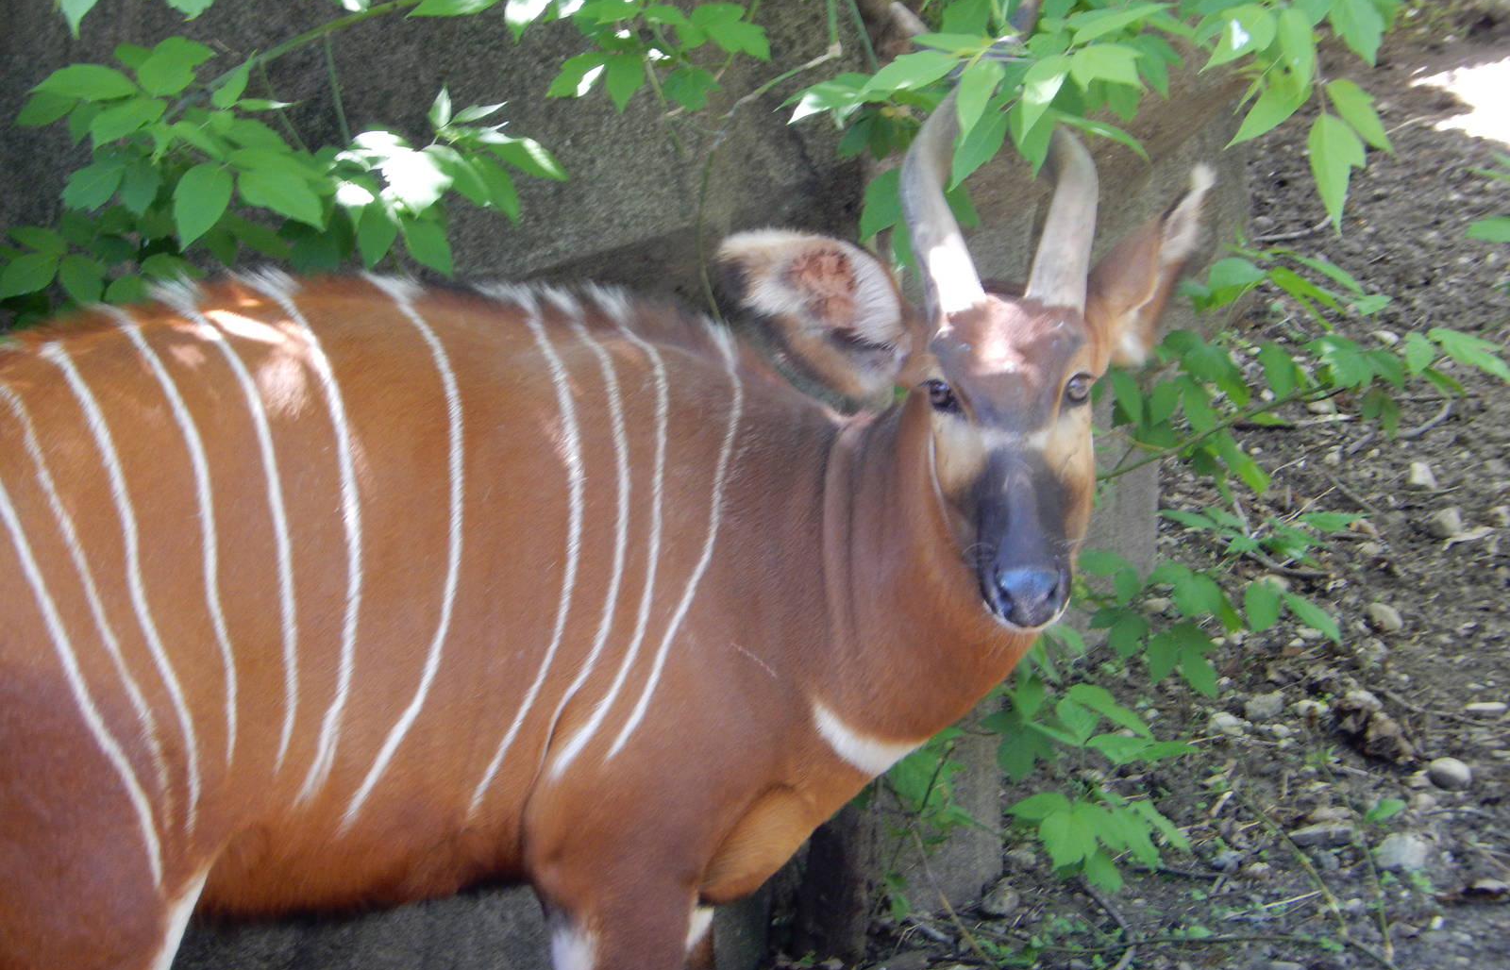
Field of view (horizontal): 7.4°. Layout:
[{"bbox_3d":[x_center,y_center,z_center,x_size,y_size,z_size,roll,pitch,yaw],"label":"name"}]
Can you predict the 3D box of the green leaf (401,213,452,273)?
[{"bbox_3d":[-0.353,-0.258,12.500,0.047,0.082,0.014,-35,-19,-14],"label":"green leaf"}]

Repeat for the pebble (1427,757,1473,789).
[{"bbox_3d":[0.817,0.339,13.700,0.052,0.035,0.046,0,11,0],"label":"pebble"}]

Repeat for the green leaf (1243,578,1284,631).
[{"bbox_3d":[0.541,0.128,12.400,0.040,0.063,0.015,8,-24,5],"label":"green leaf"}]

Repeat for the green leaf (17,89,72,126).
[{"bbox_3d":[-0.774,-0.411,12.700,0.074,0.042,0.014,-28,-26,-15],"label":"green leaf"}]

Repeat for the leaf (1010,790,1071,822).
[{"bbox_3d":[0.309,0.348,12.600,0.070,0.016,0.042,-6,45,-5],"label":"leaf"}]

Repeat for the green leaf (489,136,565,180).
[{"bbox_3d":[-0.238,-0.342,12.200,0.094,0.022,0.040,27,51,17],"label":"green leaf"}]

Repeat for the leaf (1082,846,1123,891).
[{"bbox_3d":[0.370,0.409,12.400,0.035,0.015,0.059,-23,62,-16],"label":"leaf"}]

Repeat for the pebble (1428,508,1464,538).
[{"bbox_3d":[0.854,0.047,14.400,0.044,0.033,0.040,0,11,0],"label":"pebble"}]

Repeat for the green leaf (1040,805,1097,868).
[{"bbox_3d":[0.339,0.380,12.600,0.062,0.081,0.016,6,-31,10],"label":"green leaf"}]

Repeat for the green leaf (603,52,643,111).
[{"bbox_3d":[-0.138,-0.423,12.200,0.040,0.069,0.015,-5,-24,-3],"label":"green leaf"}]

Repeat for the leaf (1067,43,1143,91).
[{"bbox_3d":[0.344,-0.409,11.400,0.072,0.046,0.030,0,9,0],"label":"leaf"}]

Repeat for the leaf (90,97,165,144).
[{"bbox_3d":[-0.657,-0.381,12.200,0.093,0.016,0.047,-32,49,-15],"label":"leaf"}]

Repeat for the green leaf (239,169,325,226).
[{"bbox_3d":[-0.496,-0.301,12.200,0.117,0.022,0.056,34,54,20],"label":"green leaf"}]

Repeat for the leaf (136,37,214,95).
[{"bbox_3d":[-0.626,-0.453,12.600,0.080,0.014,0.057,-35,66,-18],"label":"leaf"}]

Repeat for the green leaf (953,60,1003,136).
[{"bbox_3d":[0.218,-0.377,11.350,0.049,0.077,0.030,0,9,0],"label":"green leaf"}]

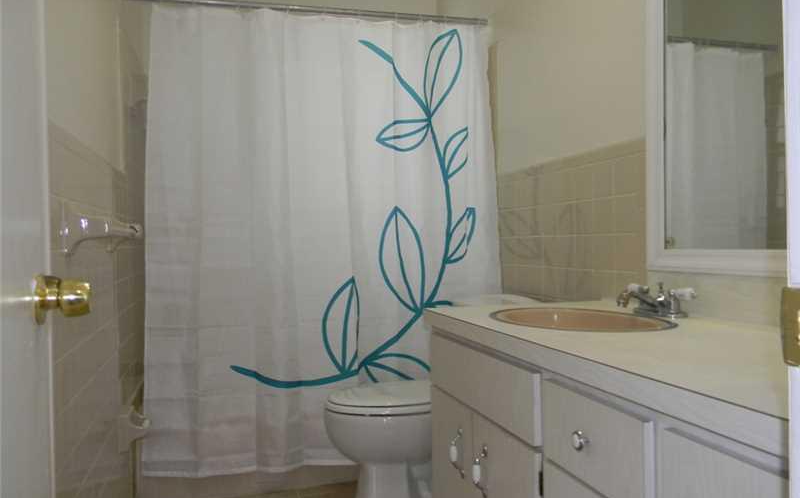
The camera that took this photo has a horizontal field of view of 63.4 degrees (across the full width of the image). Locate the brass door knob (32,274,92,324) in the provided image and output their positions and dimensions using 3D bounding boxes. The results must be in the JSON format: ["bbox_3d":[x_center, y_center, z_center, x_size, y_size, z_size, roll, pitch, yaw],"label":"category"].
[{"bbox_3d":[-0.439,0.064,0.846,0.062,0.065,0.065,-1,1,-16],"label":"brass door knob"}]

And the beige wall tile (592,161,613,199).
[{"bbox_3d":[0.621,-0.208,1.976,0.010,0.109,0.109,-1,1,-16],"label":"beige wall tile"}]

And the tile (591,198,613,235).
[{"bbox_3d":[0.623,-0.098,1.977,0.010,0.109,0.109,-1,1,-16],"label":"tile"}]

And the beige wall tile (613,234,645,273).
[{"bbox_3d":[0.654,0.014,1.872,0.010,0.109,0.109,-1,1,-16],"label":"beige wall tile"}]

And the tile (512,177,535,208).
[{"bbox_3d":[0.472,-0.212,2.507,0.010,0.109,0.109,-1,1,-16],"label":"tile"}]

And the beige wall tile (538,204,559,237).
[{"bbox_3d":[0.531,-0.098,2.273,0.010,0.108,0.108,-1,0,-16],"label":"beige wall tile"}]

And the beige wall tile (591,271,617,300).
[{"bbox_3d":[0.623,0.122,1.959,0.010,0.108,0.108,-1,0,-16],"label":"beige wall tile"}]

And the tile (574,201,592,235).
[{"bbox_3d":[0.593,-0.098,2.083,0.010,0.109,0.109,-1,1,-16],"label":"tile"}]

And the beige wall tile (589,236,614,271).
[{"bbox_3d":[0.624,0.013,1.978,0.010,0.109,0.109,-1,1,-16],"label":"beige wall tile"}]

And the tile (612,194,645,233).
[{"bbox_3d":[0.649,-0.097,1.852,0.010,0.108,0.108,-1,0,-16],"label":"tile"}]

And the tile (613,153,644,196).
[{"bbox_3d":[0.646,-0.206,1.851,0.010,0.108,0.108,-1,0,-16],"label":"tile"}]

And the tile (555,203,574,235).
[{"bbox_3d":[0.560,-0.097,2.168,0.010,0.108,0.108,-1,0,-16],"label":"tile"}]

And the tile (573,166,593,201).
[{"bbox_3d":[0.588,-0.207,2.062,0.010,0.108,0.108,-1,0,-16],"label":"tile"}]

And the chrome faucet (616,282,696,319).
[{"bbox_3d":[0.539,0.109,1.423,0.145,0.080,0.205,-1,0,-16],"label":"chrome faucet"}]

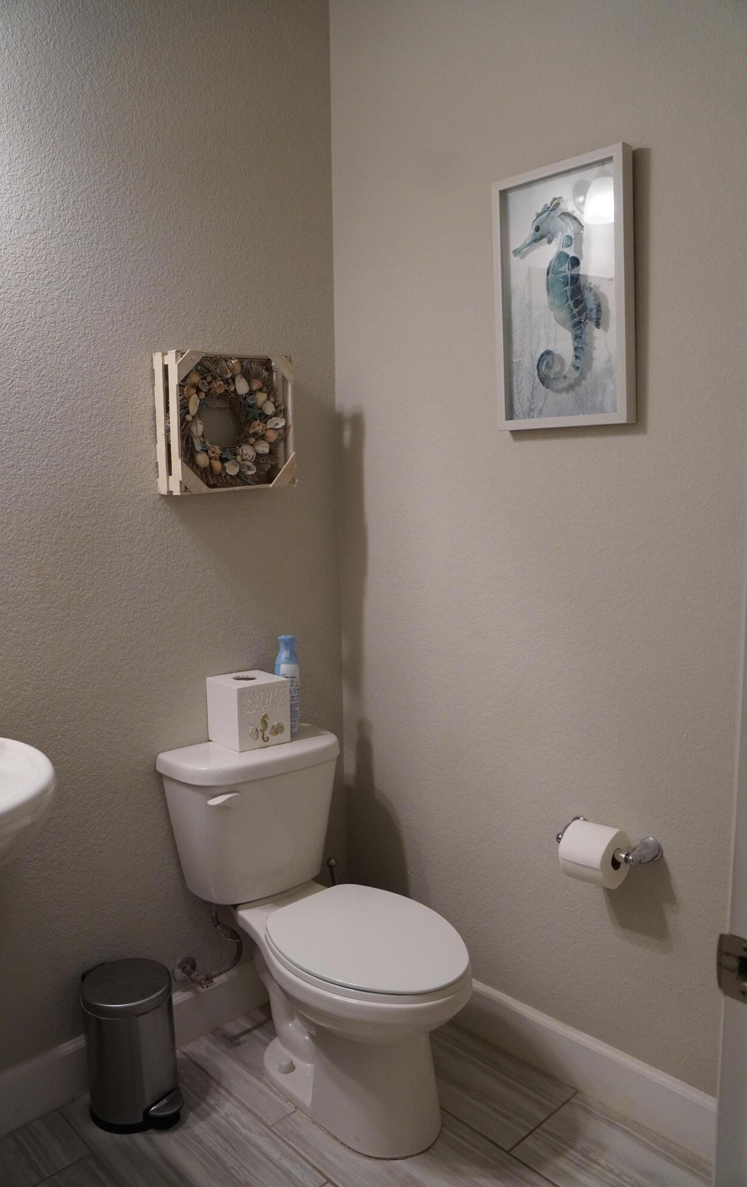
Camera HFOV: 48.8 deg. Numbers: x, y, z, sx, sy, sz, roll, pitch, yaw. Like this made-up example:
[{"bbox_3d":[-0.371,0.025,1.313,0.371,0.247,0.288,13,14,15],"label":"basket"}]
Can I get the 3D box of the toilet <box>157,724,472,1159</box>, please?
[{"bbox_3d":[-0.103,0.743,1.793,0.420,0.761,0.716,-7,9,-44],"label":"toilet"}]

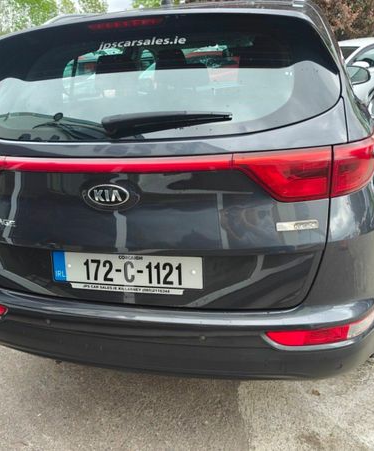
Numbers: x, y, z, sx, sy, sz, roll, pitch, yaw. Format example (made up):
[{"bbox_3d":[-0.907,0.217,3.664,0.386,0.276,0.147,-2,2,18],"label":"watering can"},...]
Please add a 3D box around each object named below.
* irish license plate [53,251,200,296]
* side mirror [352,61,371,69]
[{"bbox_3d":[-0.203,0.149,1.368,0.520,0.116,0.015,1,16,14],"label":"irish license plate"},{"bbox_3d":[3.225,-2.965,7.715,0.140,0.160,0.240,-12,24,-17],"label":"side mirror"}]

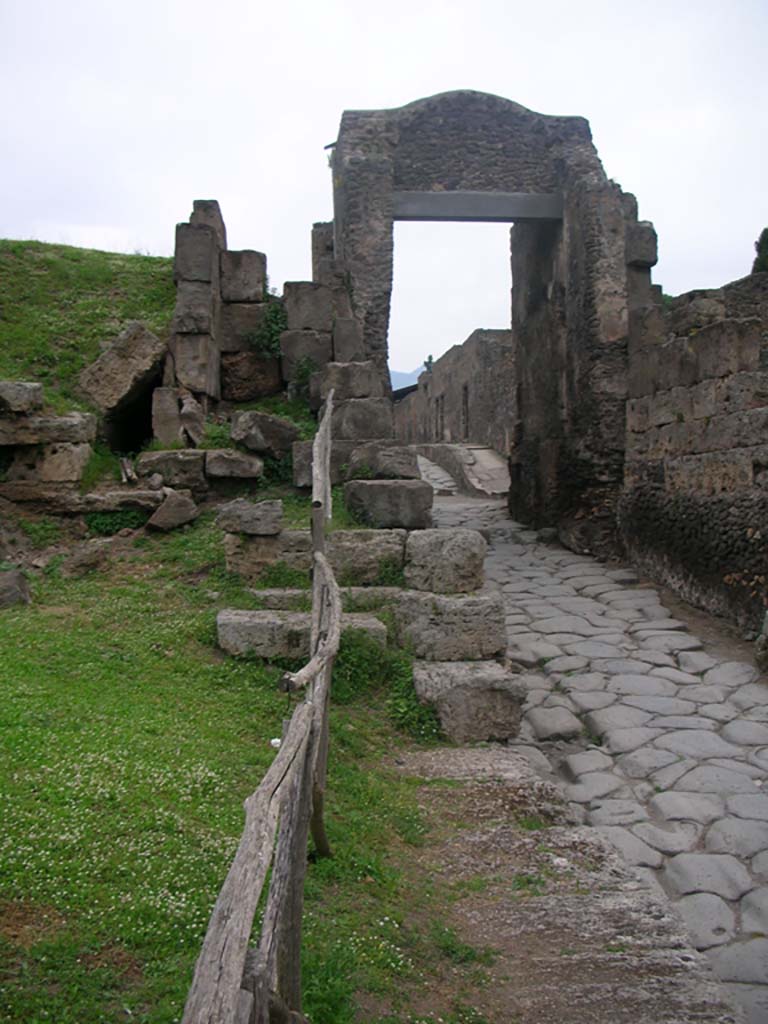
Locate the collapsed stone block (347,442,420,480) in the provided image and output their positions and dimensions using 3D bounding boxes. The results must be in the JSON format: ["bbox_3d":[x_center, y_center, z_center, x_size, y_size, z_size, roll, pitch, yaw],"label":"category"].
[{"bbox_3d":[-0.017,-0.608,12.649,0.867,0.428,0.700,0,1,-3],"label":"collapsed stone block"}]

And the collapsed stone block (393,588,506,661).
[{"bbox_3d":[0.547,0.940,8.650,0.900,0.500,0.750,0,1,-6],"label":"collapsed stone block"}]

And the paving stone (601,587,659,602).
[{"bbox_3d":[2.827,1.044,11.910,0.678,0.170,0.580,0,7,-3],"label":"paving stone"}]

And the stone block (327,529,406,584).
[{"bbox_3d":[-0.195,0.444,10.200,0.780,0.460,0.800,0,1,-3],"label":"stone block"}]

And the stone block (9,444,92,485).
[{"bbox_3d":[-3.715,-0.539,11.500,0.870,0.420,0.550,0,1,-10],"label":"stone block"}]

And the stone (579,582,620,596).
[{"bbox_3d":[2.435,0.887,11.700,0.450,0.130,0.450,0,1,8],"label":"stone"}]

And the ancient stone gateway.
[{"bbox_3d":[1.502,-2.616,14.600,4.100,6.000,2.300,0,1,-7],"label":"ancient stone gateway"}]

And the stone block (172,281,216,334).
[{"bbox_3d":[-2.831,-3.008,15.600,0.570,0.780,0.800,0,1,-3],"label":"stone block"}]

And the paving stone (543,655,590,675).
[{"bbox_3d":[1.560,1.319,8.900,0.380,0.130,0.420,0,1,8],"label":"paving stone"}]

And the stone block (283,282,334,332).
[{"bbox_3d":[-1.171,-3.126,16.174,0.780,0.760,0.750,0,1,-3],"label":"stone block"}]

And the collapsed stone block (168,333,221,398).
[{"bbox_3d":[-2.366,-1.824,13.049,0.466,0.748,0.700,0,1,-3],"label":"collapsed stone block"}]

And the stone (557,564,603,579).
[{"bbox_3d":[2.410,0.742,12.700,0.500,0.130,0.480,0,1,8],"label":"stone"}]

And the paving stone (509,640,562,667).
[{"bbox_3d":[1.553,1.538,10.914,0.534,0.150,0.727,-2,9,-12],"label":"paving stone"}]

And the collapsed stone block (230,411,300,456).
[{"bbox_3d":[-1.539,-0.986,13.297,0.800,0.460,0.600,18,-1,-9],"label":"collapsed stone block"}]

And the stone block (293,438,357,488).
[{"bbox_3d":[-0.692,-0.550,11.875,0.695,0.560,0.550,0,1,-3],"label":"stone block"}]

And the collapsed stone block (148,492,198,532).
[{"bbox_3d":[-2.247,-0.005,11.000,0.520,0.400,0.400,0,1,-20],"label":"collapsed stone block"}]

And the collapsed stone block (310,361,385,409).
[{"bbox_3d":[-0.460,-1.596,13.100,0.902,0.544,0.600,0,1,-3],"label":"collapsed stone block"}]

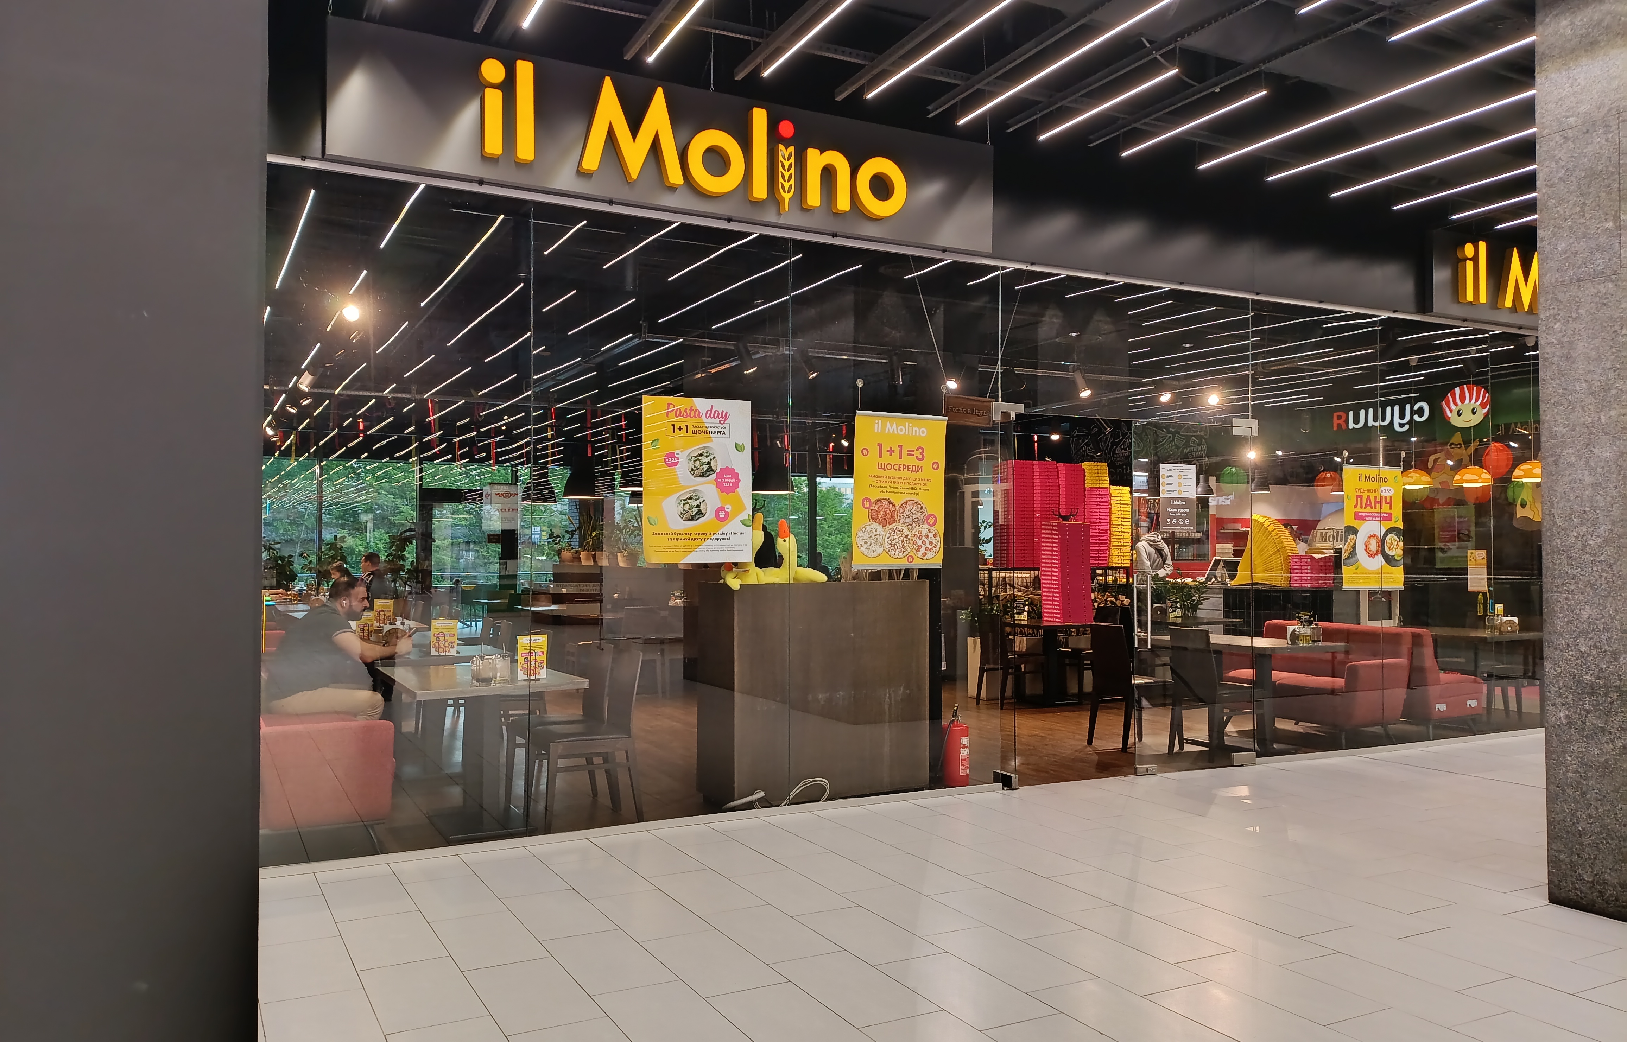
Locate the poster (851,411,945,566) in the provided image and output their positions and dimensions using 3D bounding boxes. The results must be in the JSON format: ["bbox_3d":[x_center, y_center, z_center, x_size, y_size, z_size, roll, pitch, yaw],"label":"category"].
[{"bbox_3d":[0.507,-0.173,6.795,0.610,0.885,0.020,1,-2,-28],"label":"poster"}]

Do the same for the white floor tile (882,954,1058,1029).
[{"bbox_3d":[0.471,1.479,3.728,0.300,0.010,0.595,1,-2,-28],"label":"white floor tile"}]

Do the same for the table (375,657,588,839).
[{"bbox_3d":[-1.750,1.175,6.134,0.820,0.735,1.200,1,-2,-28],"label":"table"}]

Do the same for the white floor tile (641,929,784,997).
[{"bbox_3d":[-0.344,1.487,3.974,0.300,0.010,0.595,1,-2,-28],"label":"white floor tile"}]

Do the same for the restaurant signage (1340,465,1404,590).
[{"bbox_3d":[3.916,0.049,8.220,0.600,0.860,0.020,1,-2,-27],"label":"restaurant signage"}]

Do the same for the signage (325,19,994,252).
[{"bbox_3d":[-0.565,-1.916,6.171,3.659,0.624,0.150,1,-2,-28],"label":"signage"}]

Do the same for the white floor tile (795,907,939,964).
[{"bbox_3d":[0.189,1.494,4.235,0.300,0.010,0.600,1,-2,-28],"label":"white floor tile"}]

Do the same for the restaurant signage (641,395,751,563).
[{"bbox_3d":[-0.601,-0.211,6.184,0.608,0.860,0.010,1,-2,-28],"label":"restaurant signage"}]

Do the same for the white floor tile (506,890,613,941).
[{"bbox_3d":[-0.978,1.508,4.506,0.300,0.010,0.600,1,-2,-28],"label":"white floor tile"}]

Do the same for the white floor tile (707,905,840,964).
[{"bbox_3d":[-0.159,1.494,4.252,0.300,0.010,0.600,1,-2,-28],"label":"white floor tile"}]

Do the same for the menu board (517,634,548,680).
[{"bbox_3d":[-1.414,0.687,5.920,0.150,0.222,0.050,0,-2,-1],"label":"menu board"}]

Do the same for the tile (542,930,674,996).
[{"bbox_3d":[-0.697,1.491,3.980,0.300,0.010,0.600,1,-2,-28],"label":"tile"}]

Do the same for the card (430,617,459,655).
[{"bbox_3d":[-2.263,0.719,7.214,0.155,0.218,0.030,0,-2,-3],"label":"card"}]

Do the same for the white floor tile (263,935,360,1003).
[{"bbox_3d":[-1.692,1.487,3.896,0.300,0.010,0.600,1,-2,-28],"label":"white floor tile"}]

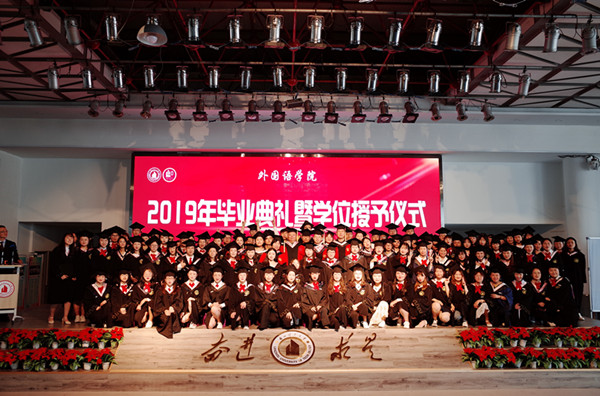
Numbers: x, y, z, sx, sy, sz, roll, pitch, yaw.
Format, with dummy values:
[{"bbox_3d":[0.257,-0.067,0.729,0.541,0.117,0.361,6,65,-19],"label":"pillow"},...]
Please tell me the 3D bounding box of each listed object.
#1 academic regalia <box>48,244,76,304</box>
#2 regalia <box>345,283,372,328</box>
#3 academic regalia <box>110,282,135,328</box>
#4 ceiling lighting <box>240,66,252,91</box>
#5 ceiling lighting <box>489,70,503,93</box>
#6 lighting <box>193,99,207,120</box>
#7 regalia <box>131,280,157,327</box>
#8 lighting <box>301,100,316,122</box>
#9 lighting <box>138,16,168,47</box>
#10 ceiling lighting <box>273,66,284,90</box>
[{"bbox_3d":[-4.525,1.440,8.866,0.470,1.129,0.340,4,-7,-33],"label":"academic regalia"},{"bbox_3d":[1.085,1.997,8.707,0.500,0.803,0.500,0,-6,3],"label":"regalia"},{"bbox_3d":[-3.080,1.857,8.102,0.420,0.760,0.520,1,-6,-9],"label":"academic regalia"},{"bbox_3d":[-0.902,-2.016,7.858,0.200,0.380,0.240,0,-6,-1],"label":"ceiling lighting"},{"bbox_3d":[4.529,-2.698,10.787,0.290,0.460,0.330,0,-6,-2],"label":"ceiling lighting"},{"bbox_3d":[-2.040,-1.794,9.446,0.270,0.350,0.270,0,-6,0],"label":"lighting"},{"bbox_3d":[-2.882,1.934,8.600,0.470,0.792,0.500,2,-6,-12],"label":"regalia"},{"bbox_3d":[0.226,-2.331,12.559,0.400,0.500,0.420,0,-6,-2],"label":"lighting"},{"bbox_3d":[-2.554,-2.939,8.097,0.530,0.450,0.530,0,-6,-2],"label":"lighting"},{"bbox_3d":[-0.423,-2.360,9.200,0.230,0.430,0.250,0,-6,0],"label":"ceiling lighting"}]

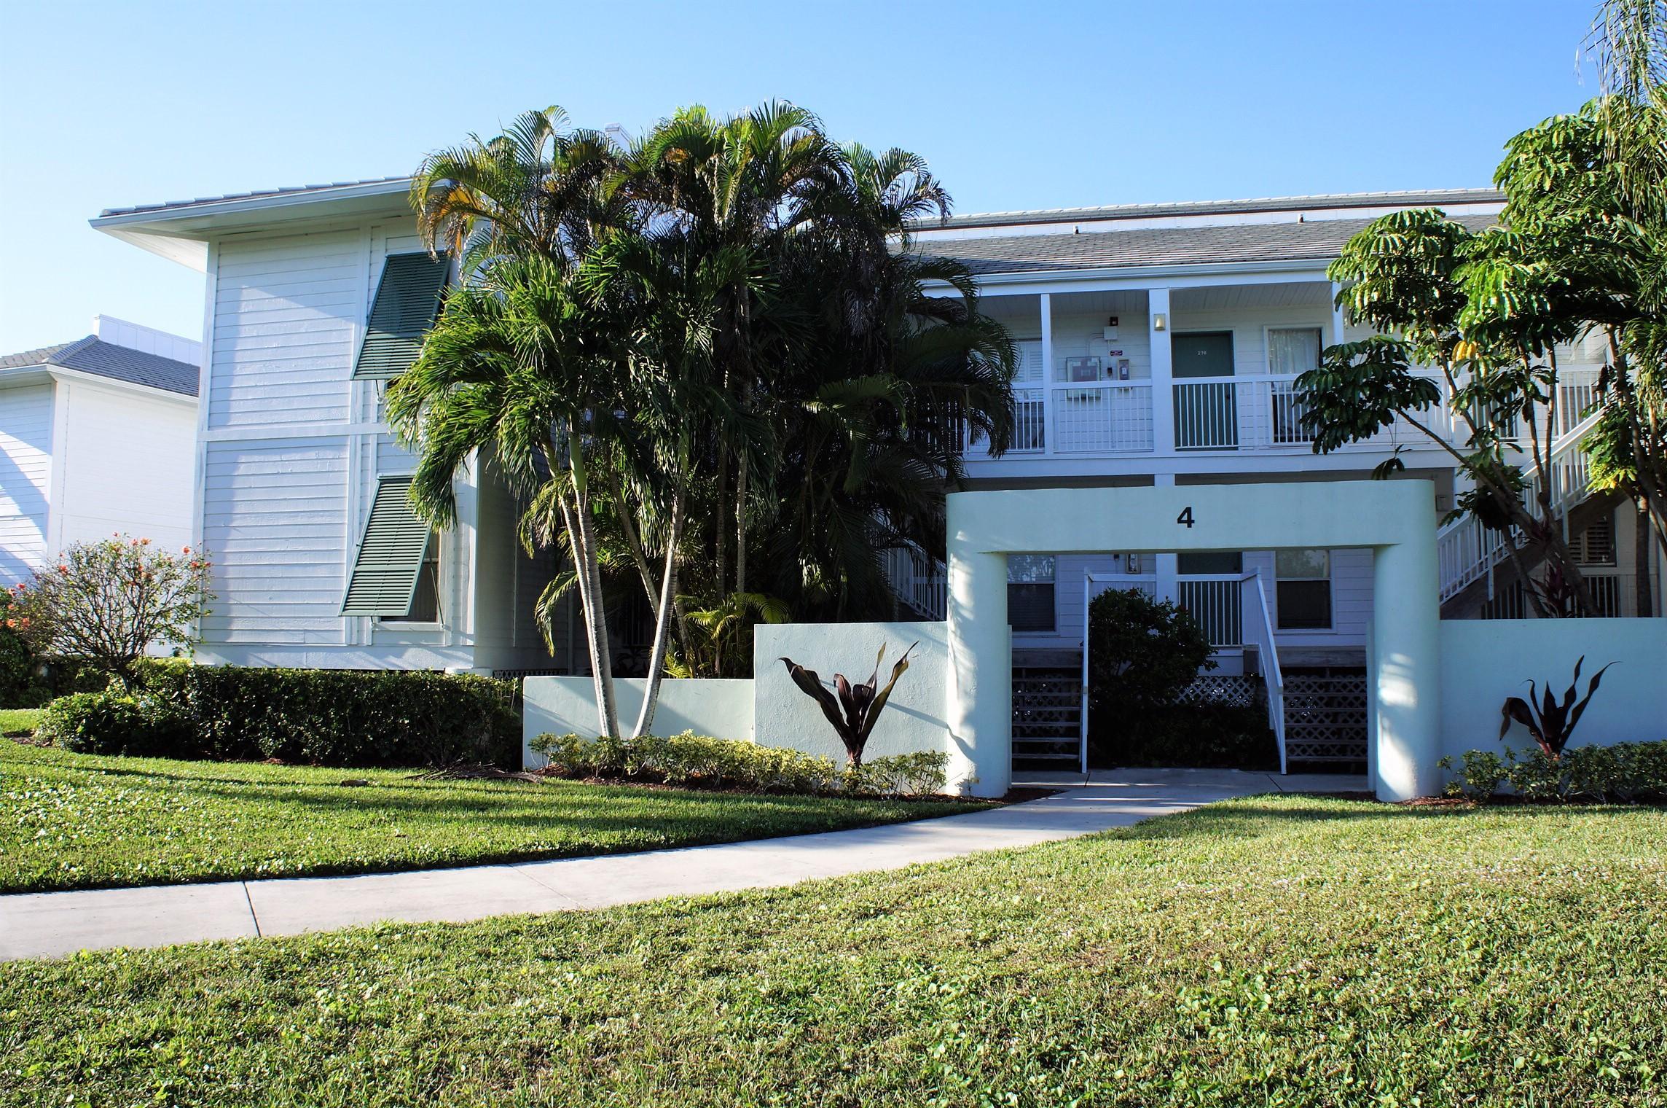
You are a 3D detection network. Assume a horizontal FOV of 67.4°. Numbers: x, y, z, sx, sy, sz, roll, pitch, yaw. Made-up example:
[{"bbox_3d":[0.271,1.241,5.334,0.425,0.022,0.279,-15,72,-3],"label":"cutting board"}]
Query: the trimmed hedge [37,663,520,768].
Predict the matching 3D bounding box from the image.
[{"bbox_3d":[-6.255,1.788,14.100,5.600,1.050,1.200,-1,-4,12],"label":"trimmed hedge"}]

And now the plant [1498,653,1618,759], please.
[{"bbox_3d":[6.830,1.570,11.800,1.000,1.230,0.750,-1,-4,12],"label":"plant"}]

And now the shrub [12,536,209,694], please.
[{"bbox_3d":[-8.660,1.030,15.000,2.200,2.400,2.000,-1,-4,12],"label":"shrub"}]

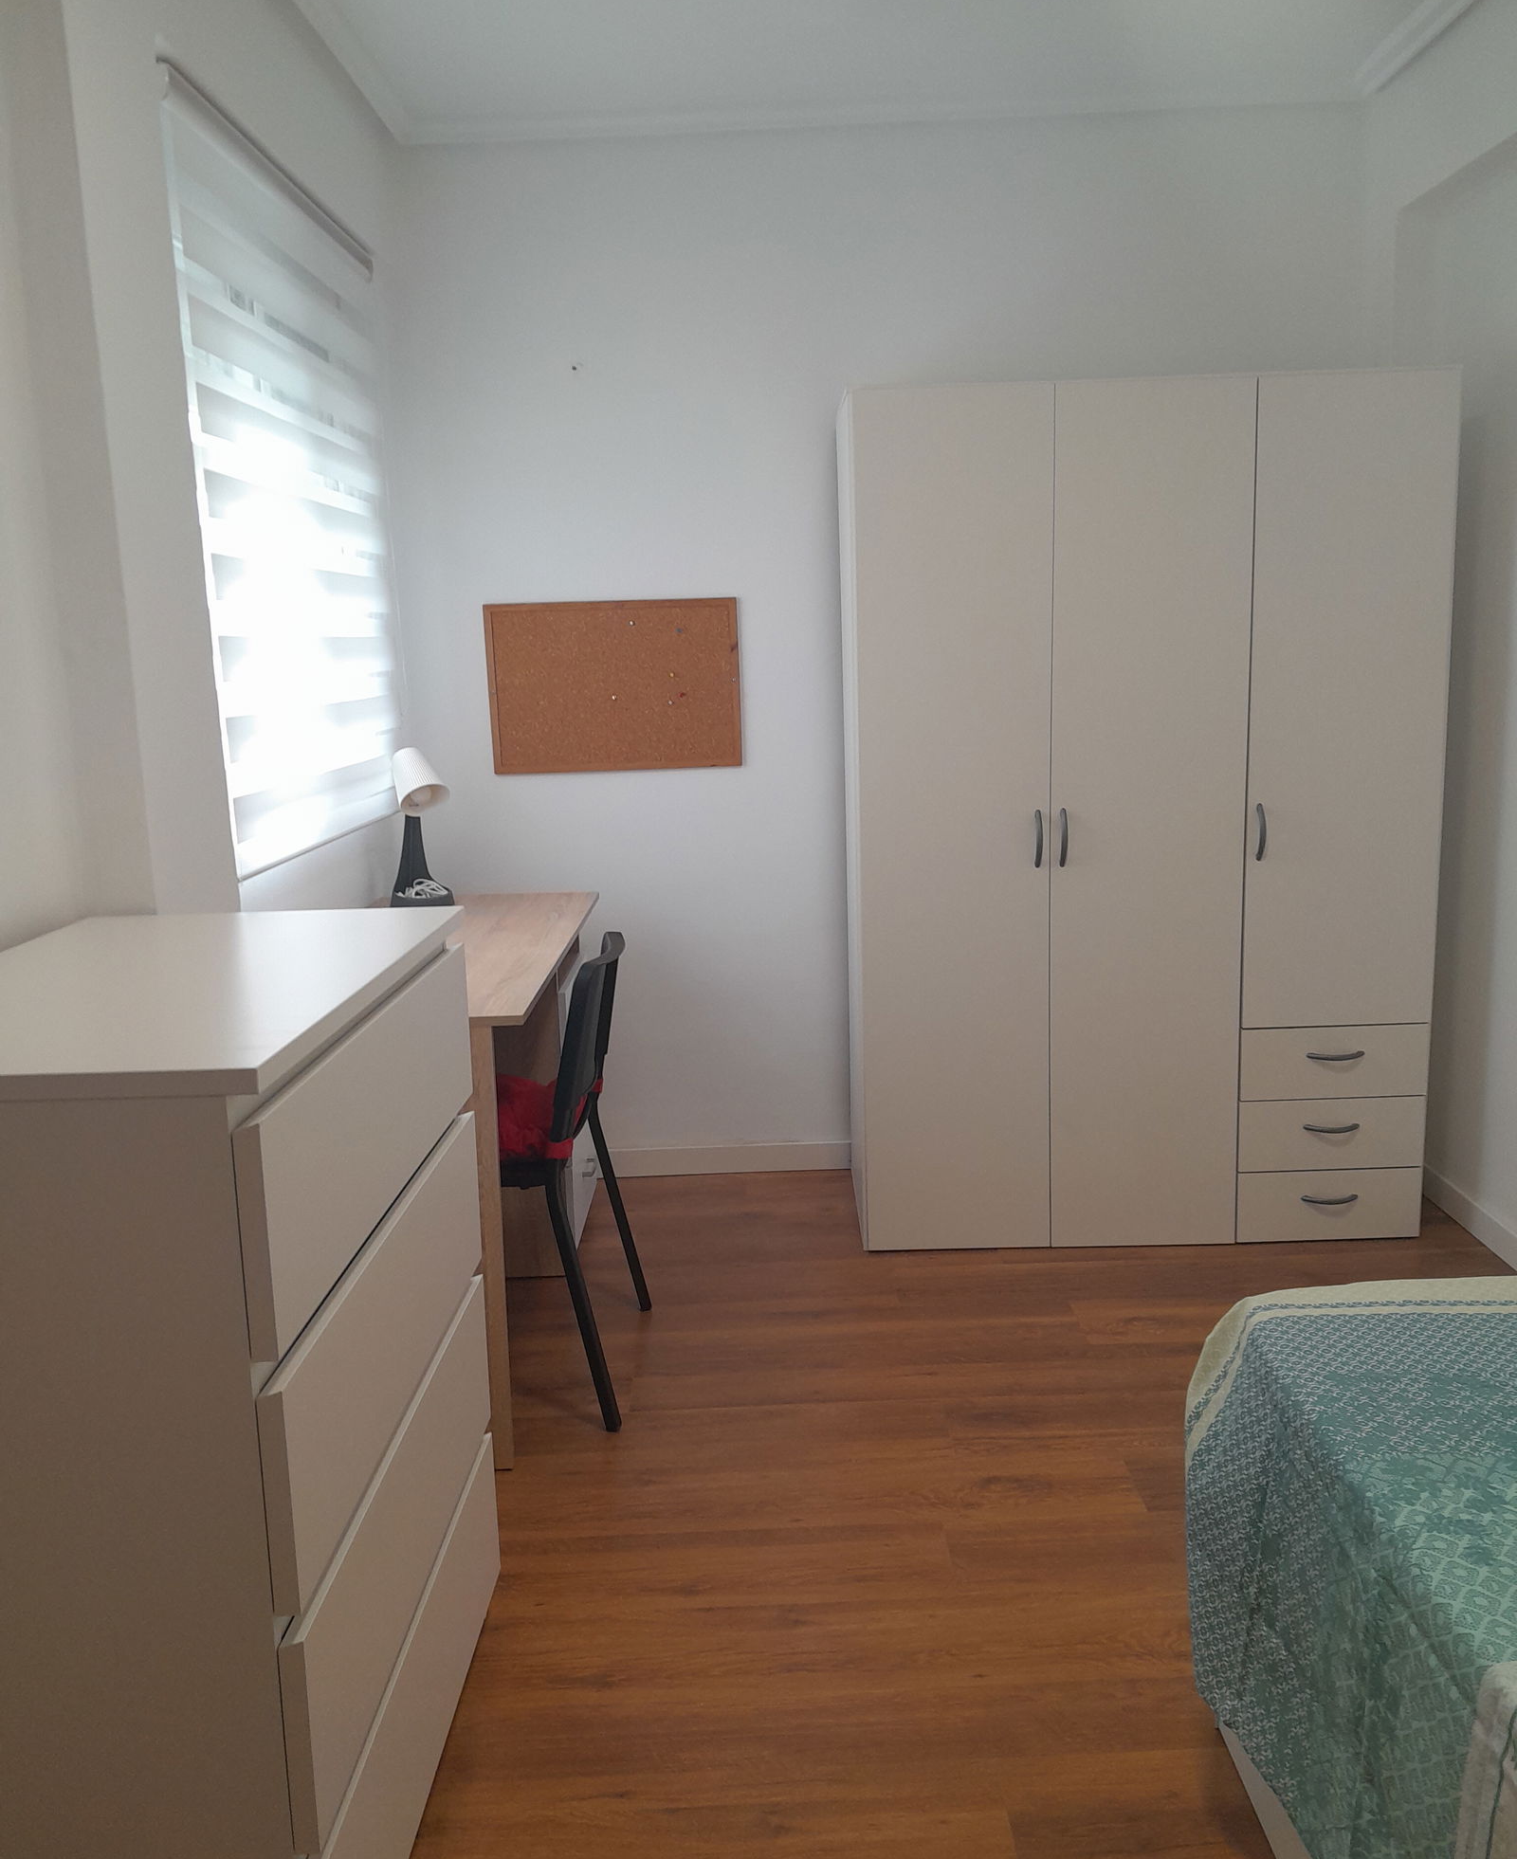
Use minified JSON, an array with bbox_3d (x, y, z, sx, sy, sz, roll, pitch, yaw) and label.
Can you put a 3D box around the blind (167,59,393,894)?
[{"bbox_3d":[-0.800,-0.732,2.830,0.055,1.140,1.100,-1,10,2],"label":"blind"}]

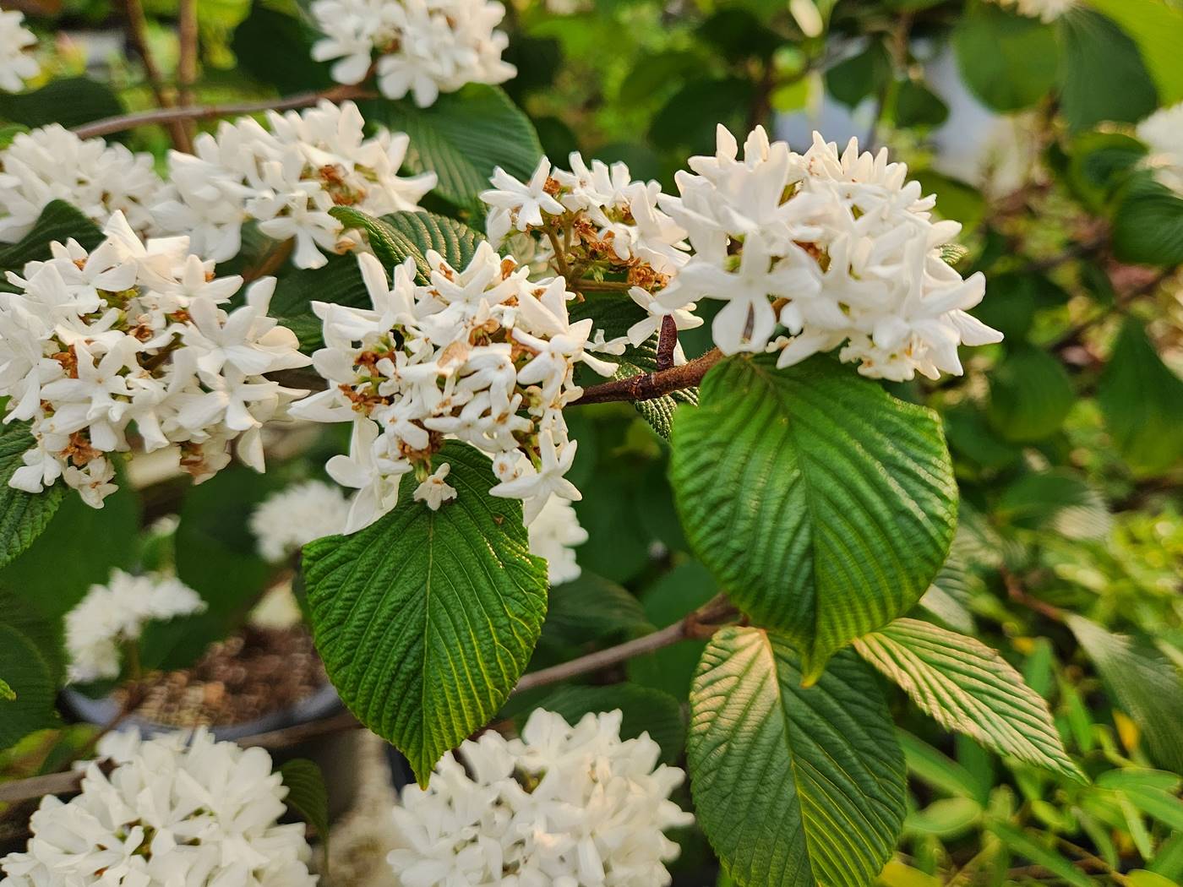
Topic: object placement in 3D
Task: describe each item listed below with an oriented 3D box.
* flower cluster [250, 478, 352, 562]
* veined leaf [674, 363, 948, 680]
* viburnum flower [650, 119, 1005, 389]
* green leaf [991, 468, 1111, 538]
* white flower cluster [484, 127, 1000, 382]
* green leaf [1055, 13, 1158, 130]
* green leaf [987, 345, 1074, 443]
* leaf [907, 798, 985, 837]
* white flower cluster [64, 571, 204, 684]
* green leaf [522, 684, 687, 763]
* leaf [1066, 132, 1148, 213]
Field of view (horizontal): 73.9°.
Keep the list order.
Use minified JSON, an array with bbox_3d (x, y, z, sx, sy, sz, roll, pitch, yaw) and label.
[{"bbox_3d":[-0.181,0.047,0.510,0.074,0.053,0.066,-5,16,-17],"label":"flower cluster"},{"bbox_3d":[0.059,0.021,0.230,0.076,0.093,0.025,-10,-19,4],"label":"veined leaf"},{"bbox_3d":[0.069,-0.055,0.230,0.100,0.073,0.080,0,20,0],"label":"viburnum flower"},{"bbox_3d":[0.337,0.044,0.580,0.083,0.034,0.050,6,16,22],"label":"green leaf"},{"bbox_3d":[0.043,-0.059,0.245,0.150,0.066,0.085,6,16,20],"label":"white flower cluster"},{"bbox_3d":[0.347,-0.251,0.530,0.068,0.083,0.025,2,20,6],"label":"green leaf"},{"bbox_3d":[0.322,-0.036,0.580,0.063,0.070,0.025,-7,-19,22],"label":"green leaf"},{"bbox_3d":[0.259,0.276,0.580,0.056,0.016,0.030,0,15,0],"label":"leaf"},{"bbox_3d":[-0.279,0.110,0.490,0.078,0.058,0.068,-7,17,-24],"label":"white flower cluster"},{"bbox_3d":[0.005,0.135,0.370,0.080,0.020,0.060,5,51,4],"label":"green leaf"},{"bbox_3d":[0.360,-0.190,0.550,0.056,0.056,0.025,2,20,6],"label":"leaf"}]

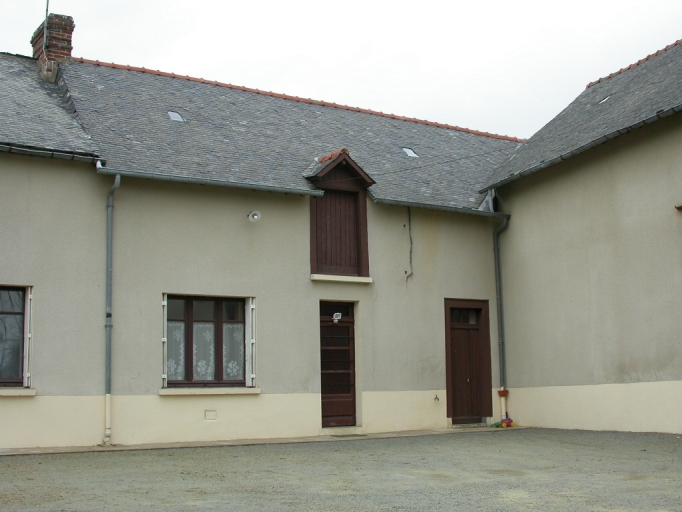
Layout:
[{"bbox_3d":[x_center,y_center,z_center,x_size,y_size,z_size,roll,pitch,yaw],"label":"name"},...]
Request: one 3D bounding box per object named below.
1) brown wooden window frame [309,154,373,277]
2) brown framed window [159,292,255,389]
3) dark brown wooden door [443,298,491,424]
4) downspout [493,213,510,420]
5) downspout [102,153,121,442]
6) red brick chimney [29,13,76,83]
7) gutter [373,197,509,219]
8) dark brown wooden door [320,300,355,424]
[{"bbox_3d":[-0.037,-0.750,16.096,1.320,2.210,0.340,4,-11,-31],"label":"brown wooden window frame"},{"bbox_3d":[-2.165,1.411,14.584,1.650,1.510,0.220,4,-11,-31],"label":"brown framed window"},{"bbox_3d":[2.460,2.053,17.303,1.120,2.400,0.170,4,-11,-31],"label":"dark brown wooden door"},{"bbox_3d":[3.306,1.212,17.727,0.230,4.080,0.290,4,-11,-31],"label":"downspout"},{"bbox_3d":[-3.509,0.781,13.586,0.120,4.130,0.260,4,-11,-31],"label":"downspout"},{"bbox_3d":[-5.679,-3.809,17.410,0.484,1.360,1.410,4,-11,-31],"label":"red brick chimney"},{"bbox_3d":[2.020,-0.908,17.140,3.350,0.130,0.140,4,-11,-31],"label":"gutter"},{"bbox_3d":[-0.077,1.924,15.898,0.820,2.230,0.120,4,-11,-31],"label":"dark brown wooden door"}]

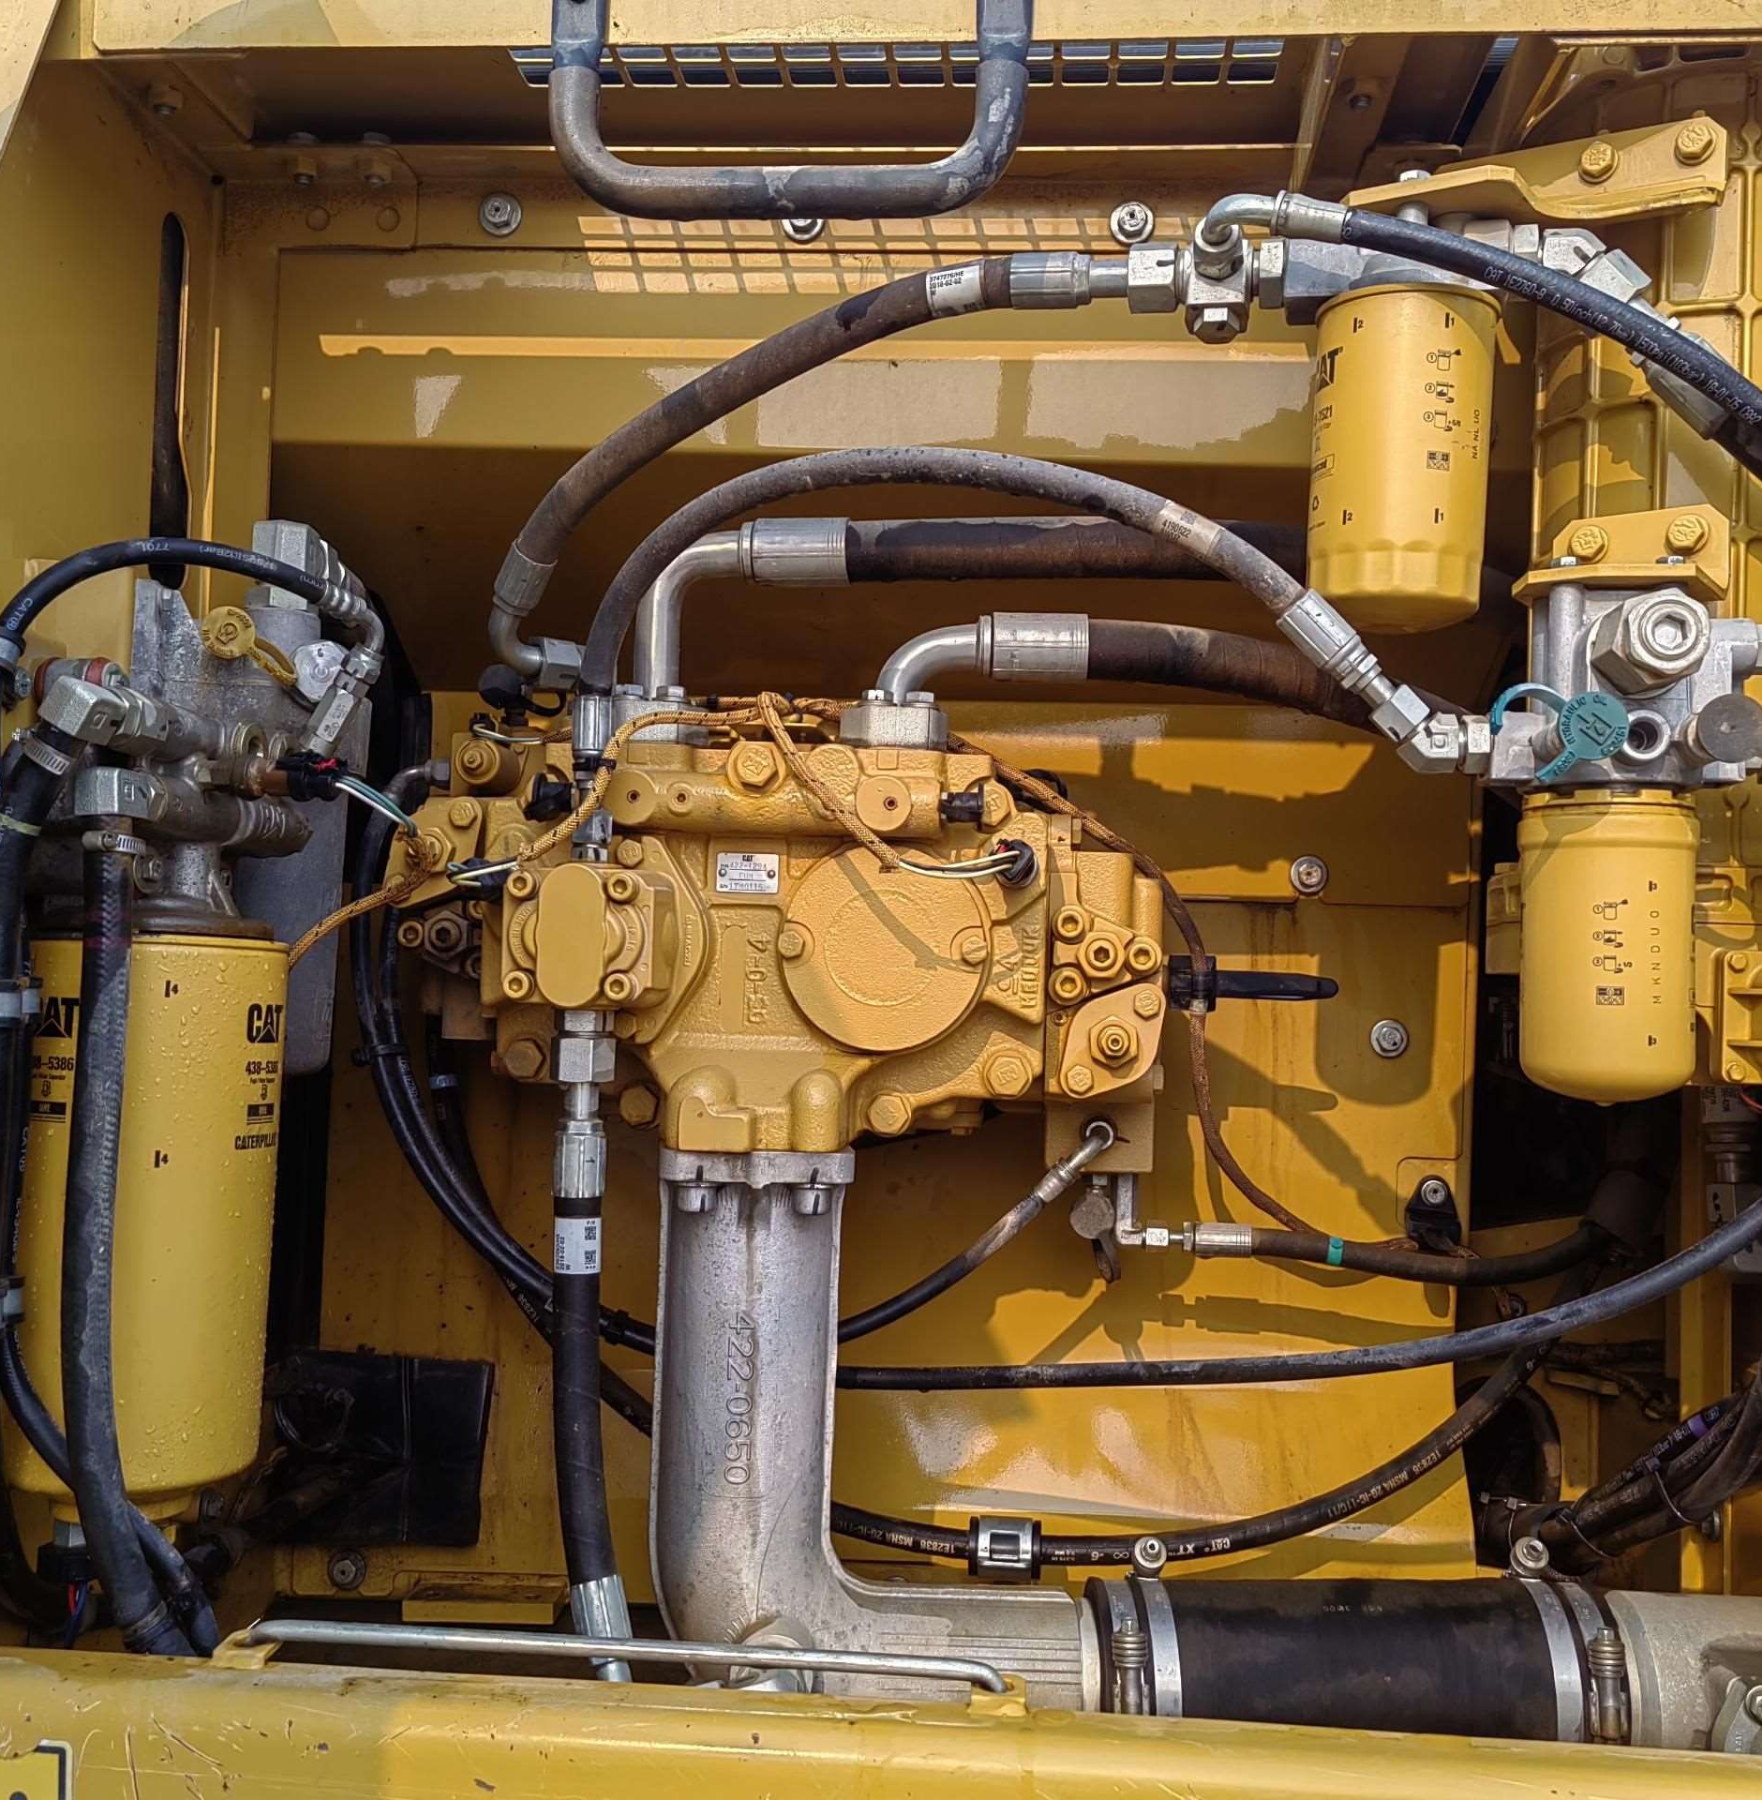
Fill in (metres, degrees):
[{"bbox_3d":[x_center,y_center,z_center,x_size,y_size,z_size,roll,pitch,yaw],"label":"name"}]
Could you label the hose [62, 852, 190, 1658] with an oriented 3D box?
[{"bbox_3d":[-0.352,0.172,0.872,0.050,0.400,0.090,1,-2,3],"label":"hose"}]

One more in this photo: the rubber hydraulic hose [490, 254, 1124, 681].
[{"bbox_3d":[-0.067,-0.240,1.060,0.410,0.200,0.130,1,-2,20],"label":"rubber hydraulic hose"}]

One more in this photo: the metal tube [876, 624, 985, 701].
[{"bbox_3d":[0.028,-0.139,1.095,0.062,0.045,0.026,1,-2,3],"label":"metal tube"}]

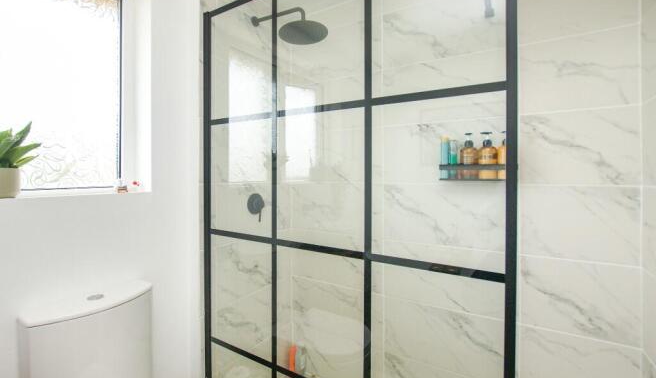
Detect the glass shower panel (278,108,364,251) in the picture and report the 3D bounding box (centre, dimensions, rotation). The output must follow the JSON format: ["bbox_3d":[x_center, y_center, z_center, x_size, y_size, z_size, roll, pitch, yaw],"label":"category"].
[{"bbox_3d":[-0.035,-0.039,0.943,0.350,0.460,0.015,2,1,28],"label":"glass shower panel"}]

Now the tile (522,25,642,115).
[{"bbox_3d":[0.984,-0.457,1.086,0.358,0.300,0.015,2,1,28],"label":"tile"}]

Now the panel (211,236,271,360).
[{"bbox_3d":[-0.377,0.446,1.162,0.358,0.467,0.010,1,1,29],"label":"panel"}]

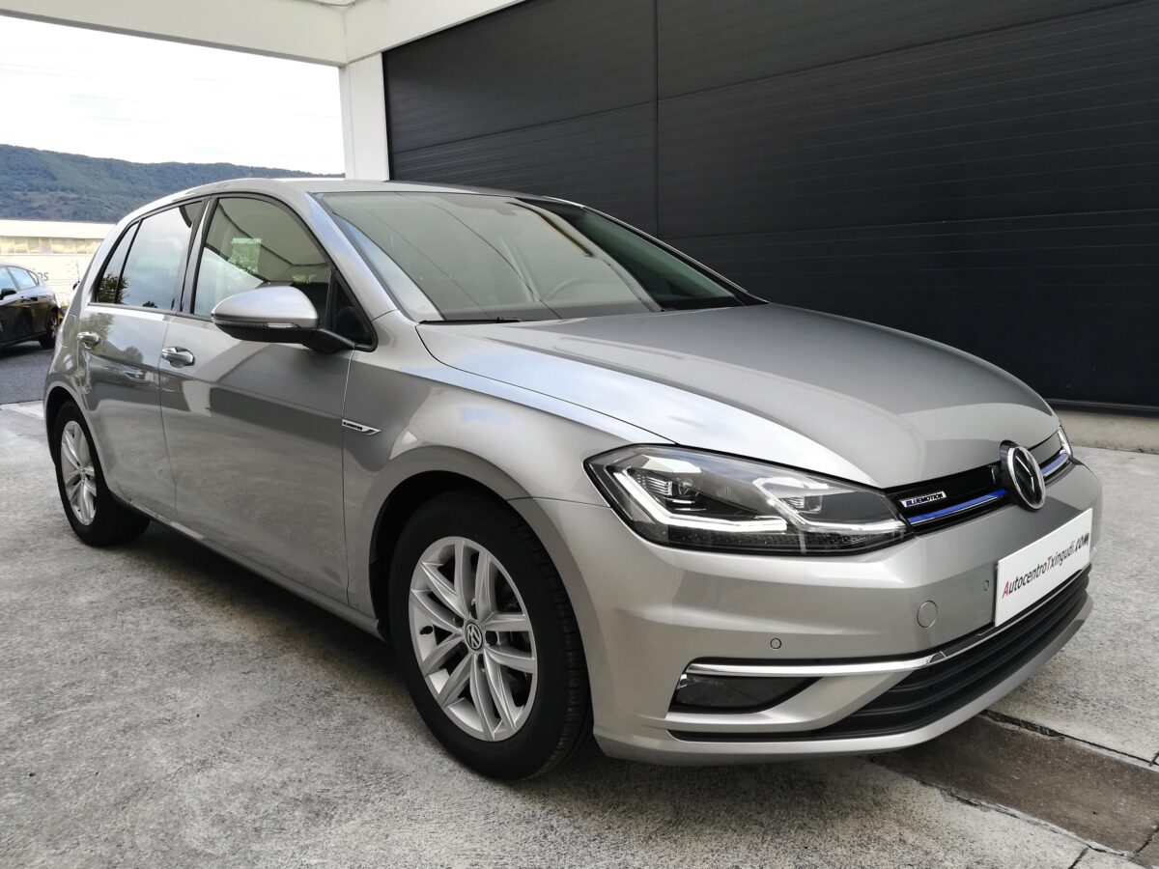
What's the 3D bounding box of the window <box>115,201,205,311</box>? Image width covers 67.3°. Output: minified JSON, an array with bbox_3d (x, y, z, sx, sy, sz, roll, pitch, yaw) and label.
[{"bbox_3d":[-1.471,-0.617,3.057,0.620,0.380,0.050,8,-9,43],"label":"window"}]

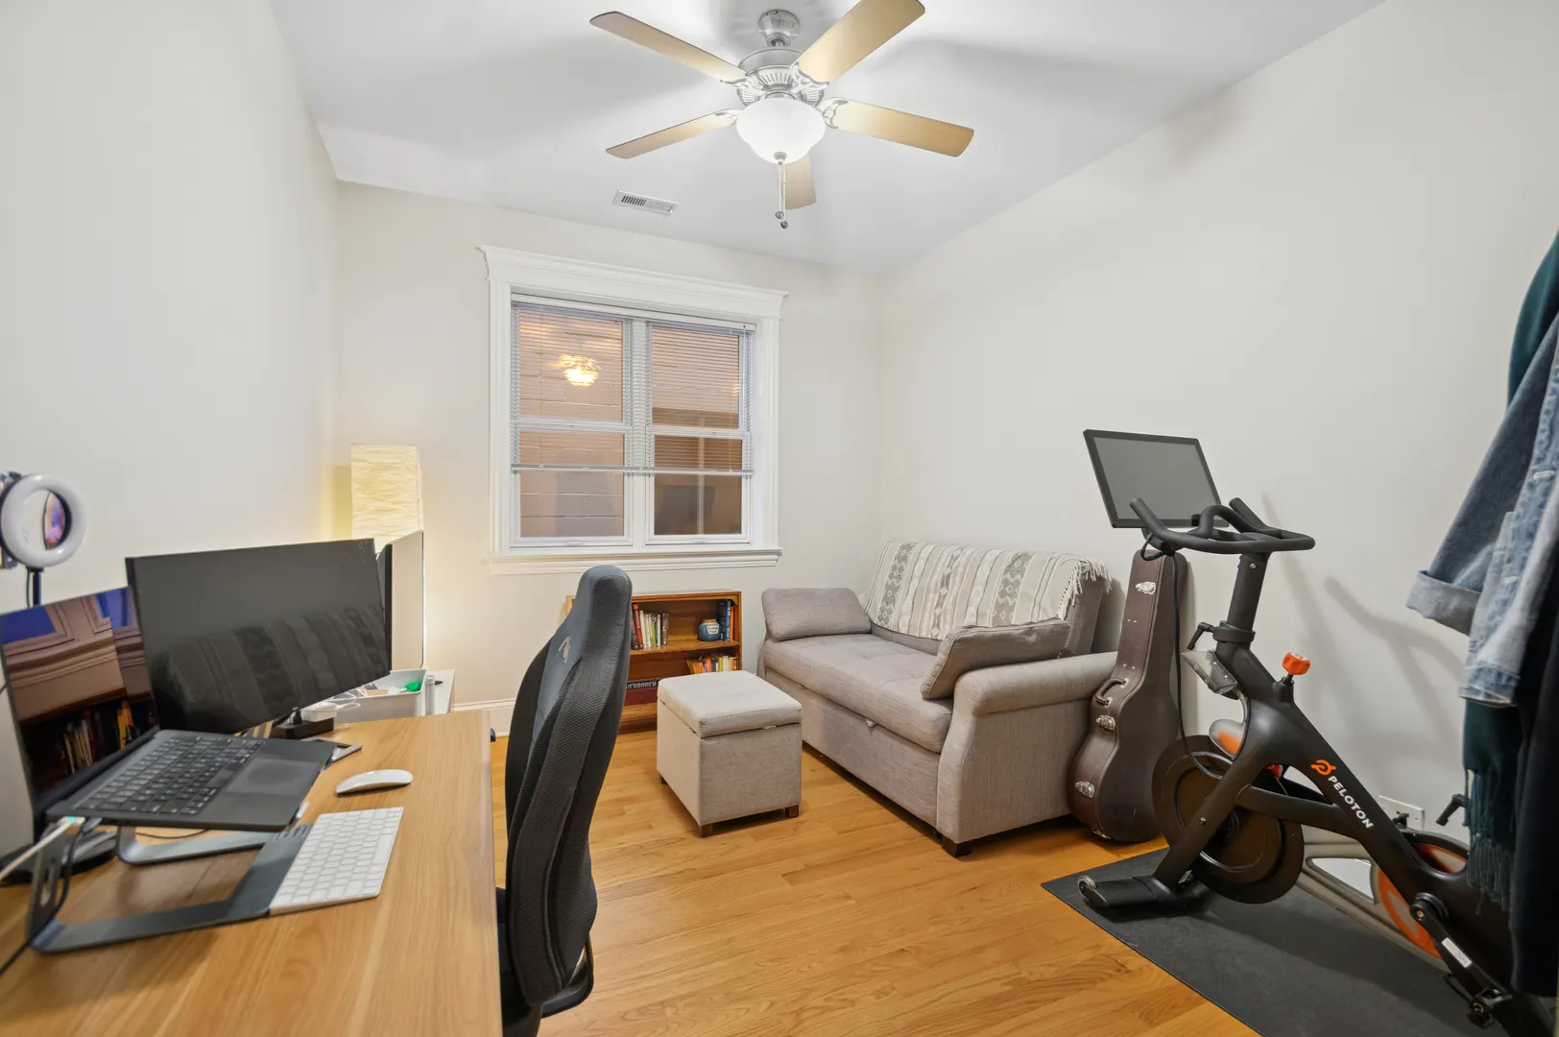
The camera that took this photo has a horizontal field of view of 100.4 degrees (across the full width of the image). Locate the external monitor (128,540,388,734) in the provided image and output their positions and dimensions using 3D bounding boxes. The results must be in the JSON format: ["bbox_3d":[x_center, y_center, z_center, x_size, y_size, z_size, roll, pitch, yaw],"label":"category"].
[{"bbox_3d":[-1.090,0.245,1.407,0.060,0.364,0.592,-7,1,4],"label":"external monitor"}]

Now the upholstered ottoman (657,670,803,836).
[{"bbox_3d":[-0.225,0.949,2.719,0.416,0.449,0.562,0,2,-26],"label":"upholstered ottoman"}]

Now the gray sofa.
[{"bbox_3d":[0.665,0.671,3.245,0.949,0.989,1.737,0,2,-26],"label":"gray sofa"}]

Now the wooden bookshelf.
[{"bbox_3d":[-0.684,0.779,3.620,0.929,0.738,0.206,0,2,-22],"label":"wooden bookshelf"}]

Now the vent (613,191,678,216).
[{"bbox_3d":[-0.673,-1.597,3.299,0.308,0.020,0.154,0,2,-26],"label":"vent"}]

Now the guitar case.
[{"bbox_3d":[1.367,0.663,2.474,0.421,1.075,0.136,13,-3,-22],"label":"guitar case"}]

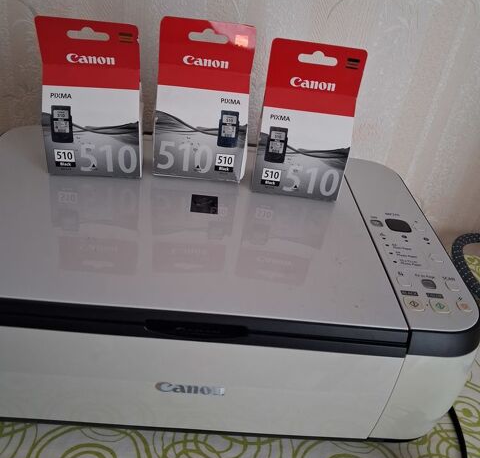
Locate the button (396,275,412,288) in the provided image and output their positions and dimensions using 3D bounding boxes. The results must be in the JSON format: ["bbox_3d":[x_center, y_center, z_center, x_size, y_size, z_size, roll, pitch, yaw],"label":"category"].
[{"bbox_3d":[0.137,0.044,0.415,0.010,0.003,0.012,5,35,-5],"label":"button"}]

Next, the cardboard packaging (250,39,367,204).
[{"bbox_3d":[0.065,-0.103,0.482,0.088,0.144,0.042,6,35,-5],"label":"cardboard packaging"}]

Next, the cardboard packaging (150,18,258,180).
[{"bbox_3d":[-0.036,-0.122,0.486,0.088,0.144,0.042,3,35,-9],"label":"cardboard packaging"}]

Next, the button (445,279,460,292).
[{"bbox_3d":[0.179,0.048,0.419,0.010,0.003,0.012,5,35,-5],"label":"button"}]

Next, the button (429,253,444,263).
[{"bbox_3d":[0.177,0.026,0.450,0.010,0.003,0.011,5,35,-5],"label":"button"}]

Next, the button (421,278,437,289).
[{"bbox_3d":[0.158,0.046,0.417,0.010,0.003,0.012,5,35,-5],"label":"button"}]

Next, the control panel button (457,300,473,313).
[{"bbox_3d":[0.180,0.062,0.399,0.010,0.003,0.012,5,35,-5],"label":"control panel button"}]

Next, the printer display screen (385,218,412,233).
[{"bbox_3d":[0.155,-0.003,0.487,0.022,0.002,0.018,5,35,-5],"label":"printer display screen"}]

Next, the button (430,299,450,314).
[{"bbox_3d":[0.159,0.061,0.396,0.013,0.003,0.015,5,35,-5],"label":"button"}]

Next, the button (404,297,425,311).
[{"bbox_3d":[0.138,0.059,0.394,0.013,0.003,0.014,5,35,-5],"label":"button"}]

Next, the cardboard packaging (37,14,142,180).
[{"bbox_3d":[-0.135,-0.119,0.464,0.088,0.139,0.042,1,36,-12],"label":"cardboard packaging"}]

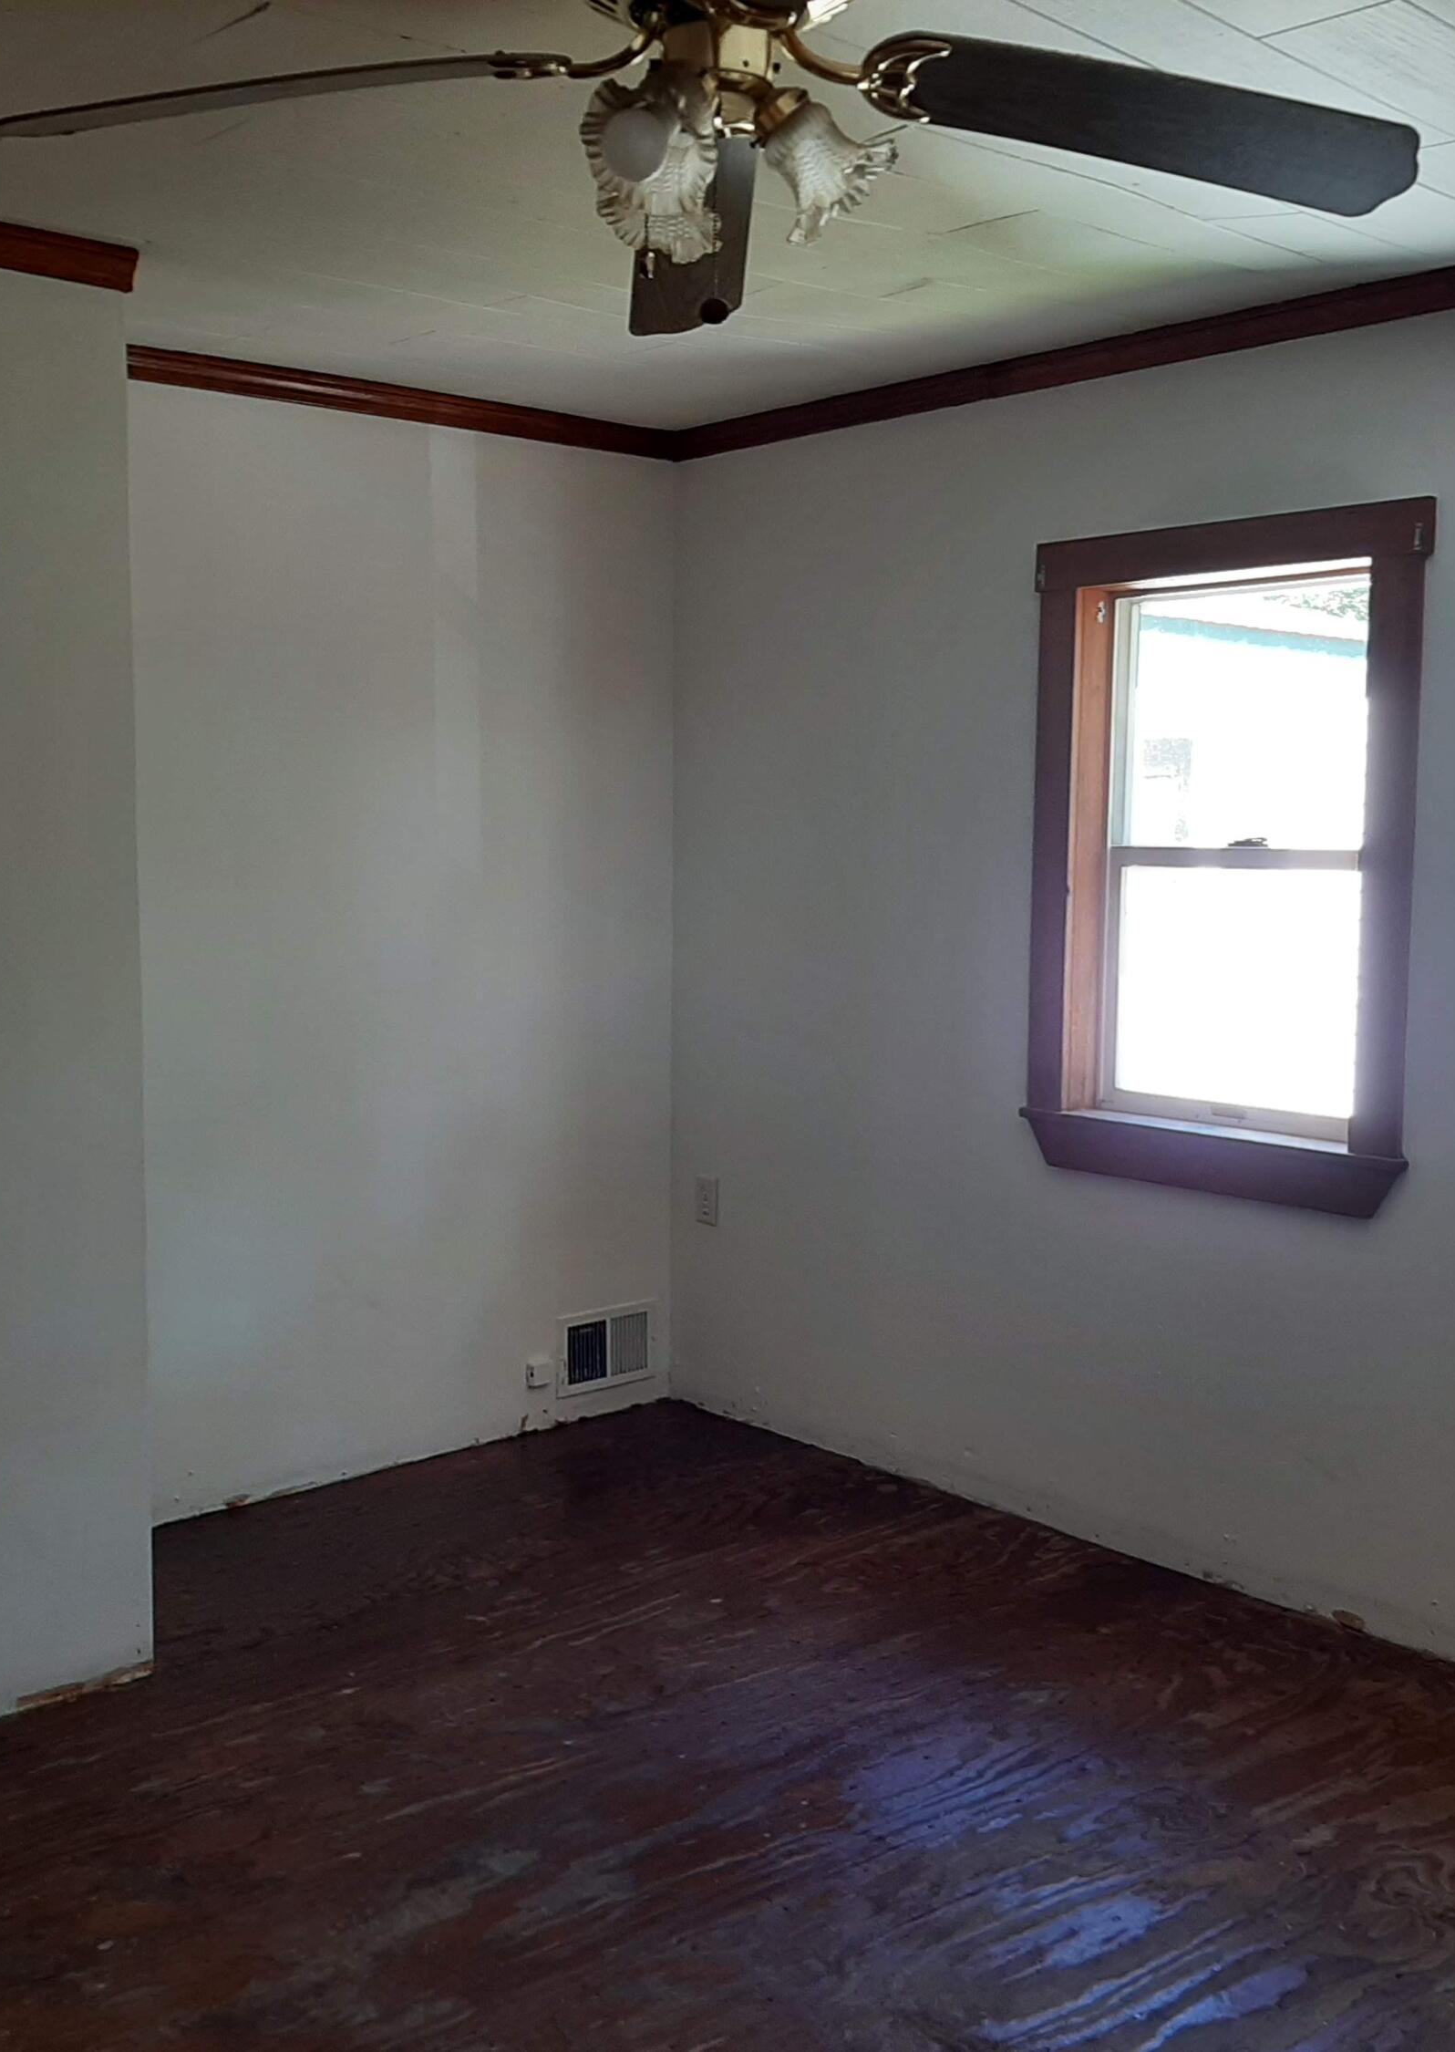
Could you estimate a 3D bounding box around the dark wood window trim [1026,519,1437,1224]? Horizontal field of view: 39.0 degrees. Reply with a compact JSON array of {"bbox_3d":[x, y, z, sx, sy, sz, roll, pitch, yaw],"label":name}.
[{"bbox_3d":[0.906,-0.295,3.709,0.153,1.184,0.836,-5,8,-41],"label":"dark wood window trim"}]

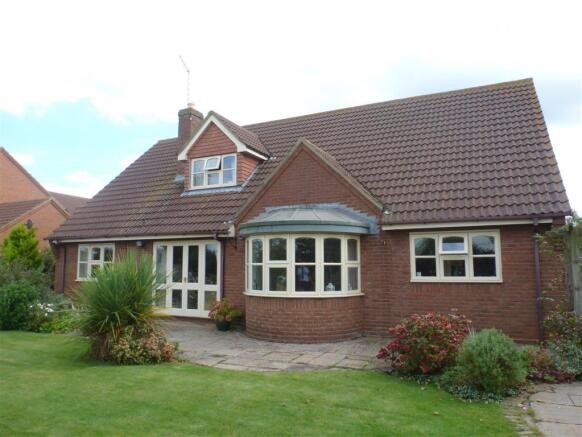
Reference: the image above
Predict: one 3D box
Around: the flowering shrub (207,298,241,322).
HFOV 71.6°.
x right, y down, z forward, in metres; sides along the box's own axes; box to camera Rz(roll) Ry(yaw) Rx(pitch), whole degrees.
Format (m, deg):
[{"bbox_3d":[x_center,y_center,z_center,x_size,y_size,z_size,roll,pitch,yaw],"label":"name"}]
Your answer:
[{"bbox_3d":[-1.590,2.219,9.855,0.820,0.560,0.780,0,-7,0],"label":"flowering shrub"}]

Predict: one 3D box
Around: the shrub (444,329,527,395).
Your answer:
[{"bbox_3d":[2.492,1.824,5.239,0.950,0.740,0.880,-3,-8,24],"label":"shrub"}]

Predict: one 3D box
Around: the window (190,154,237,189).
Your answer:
[{"bbox_3d":[-2.427,-1.423,12.541,1.700,0.980,0.120,-3,-8,24],"label":"window"}]

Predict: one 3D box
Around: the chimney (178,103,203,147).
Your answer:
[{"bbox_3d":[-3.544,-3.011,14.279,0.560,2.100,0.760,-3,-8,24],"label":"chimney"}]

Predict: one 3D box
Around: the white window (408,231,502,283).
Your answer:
[{"bbox_3d":[3.377,0.792,8.361,1.760,1.040,0.120,-3,-8,24],"label":"white window"}]

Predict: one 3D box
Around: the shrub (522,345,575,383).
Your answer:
[{"bbox_3d":[3.616,2.025,5.675,0.630,0.450,0.520,-3,-8,24],"label":"shrub"}]

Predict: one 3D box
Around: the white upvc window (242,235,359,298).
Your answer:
[{"bbox_3d":[0.110,1.054,9.190,2.750,1.340,1.060,-3,-8,24],"label":"white upvc window"}]

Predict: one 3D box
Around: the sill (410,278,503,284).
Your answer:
[{"bbox_3d":[3.349,1.294,8.245,1.780,0.055,0.140,-3,-8,24],"label":"sill"}]

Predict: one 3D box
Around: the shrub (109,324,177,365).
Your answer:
[{"bbox_3d":[-2.492,2.097,6.819,1.150,0.580,1.000,-3,-8,24],"label":"shrub"}]

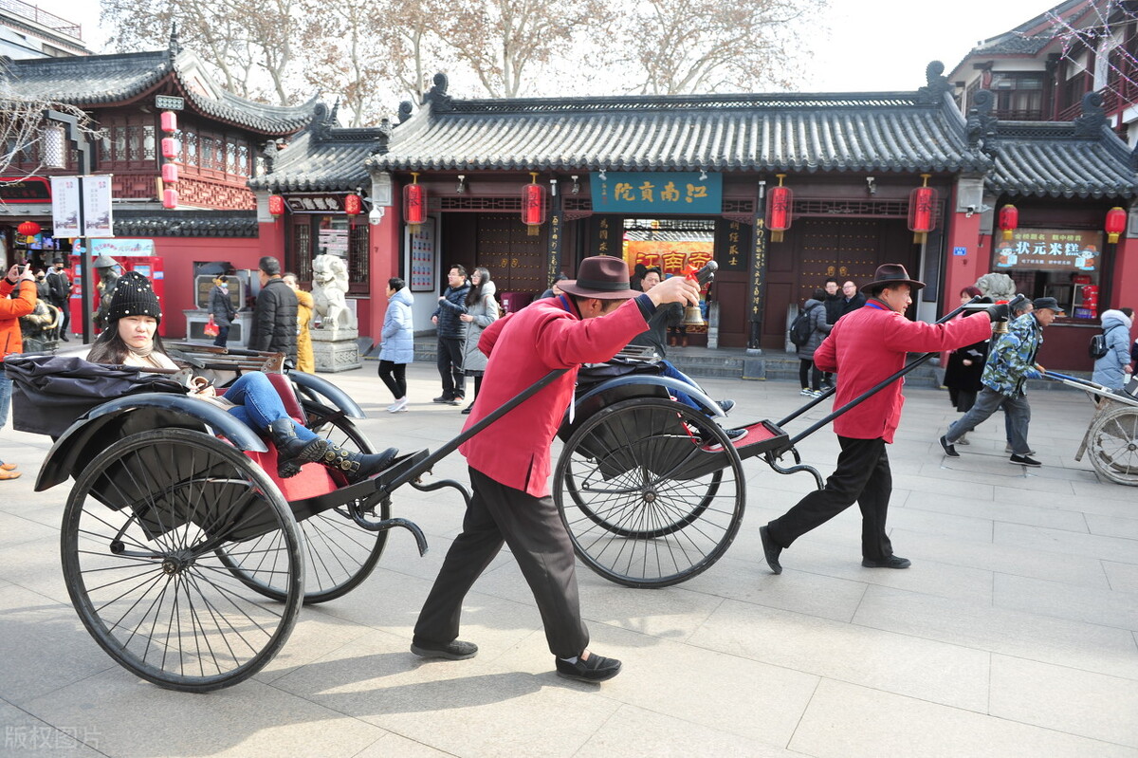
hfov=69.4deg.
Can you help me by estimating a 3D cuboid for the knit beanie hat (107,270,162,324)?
[{"bbox_3d":[-1.799,-0.338,3.400,0.200,0.220,0.220,-4,8,-38],"label":"knit beanie hat"}]

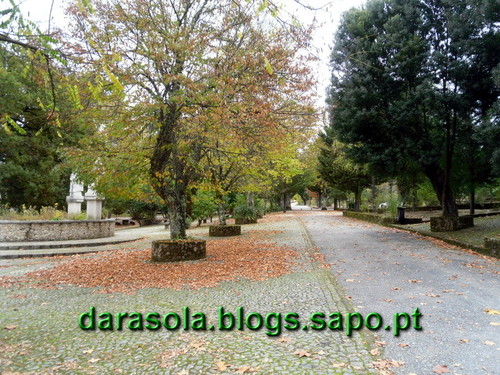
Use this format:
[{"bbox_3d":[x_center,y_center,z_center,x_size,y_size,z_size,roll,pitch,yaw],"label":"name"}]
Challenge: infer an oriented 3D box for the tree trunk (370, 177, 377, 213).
[{"bbox_3d":[14.082,0.796,46.000,0.550,4.000,0.550,0,-2,5],"label":"tree trunk"}]

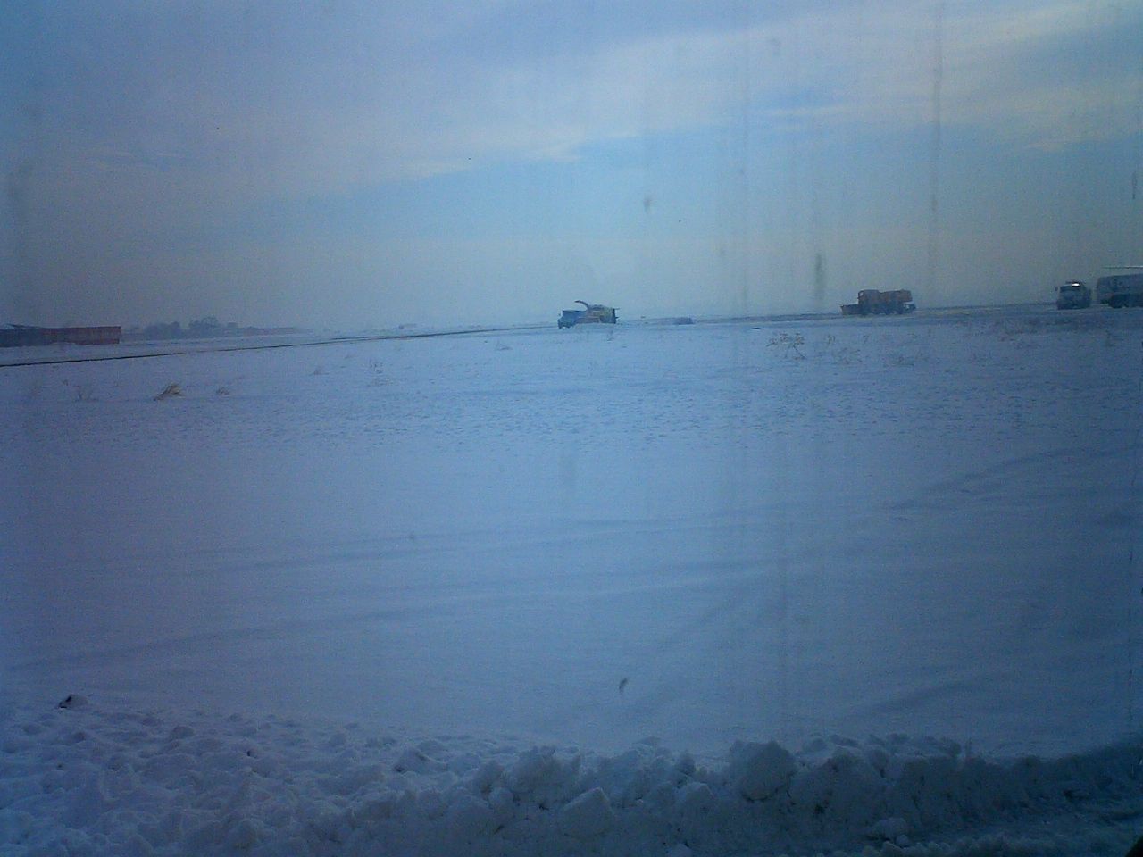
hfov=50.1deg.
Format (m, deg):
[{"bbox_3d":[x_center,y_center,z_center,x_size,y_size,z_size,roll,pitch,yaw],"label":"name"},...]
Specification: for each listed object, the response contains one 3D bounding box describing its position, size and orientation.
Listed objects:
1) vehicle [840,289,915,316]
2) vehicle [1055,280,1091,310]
[{"bbox_3d":[36.592,-15.003,146.000,8.300,2.950,2.700,-2,5,-1],"label":"vehicle"},{"bbox_3d":[53.925,-14.249,131.000,2.500,2.950,8.000,1,6,31],"label":"vehicle"}]

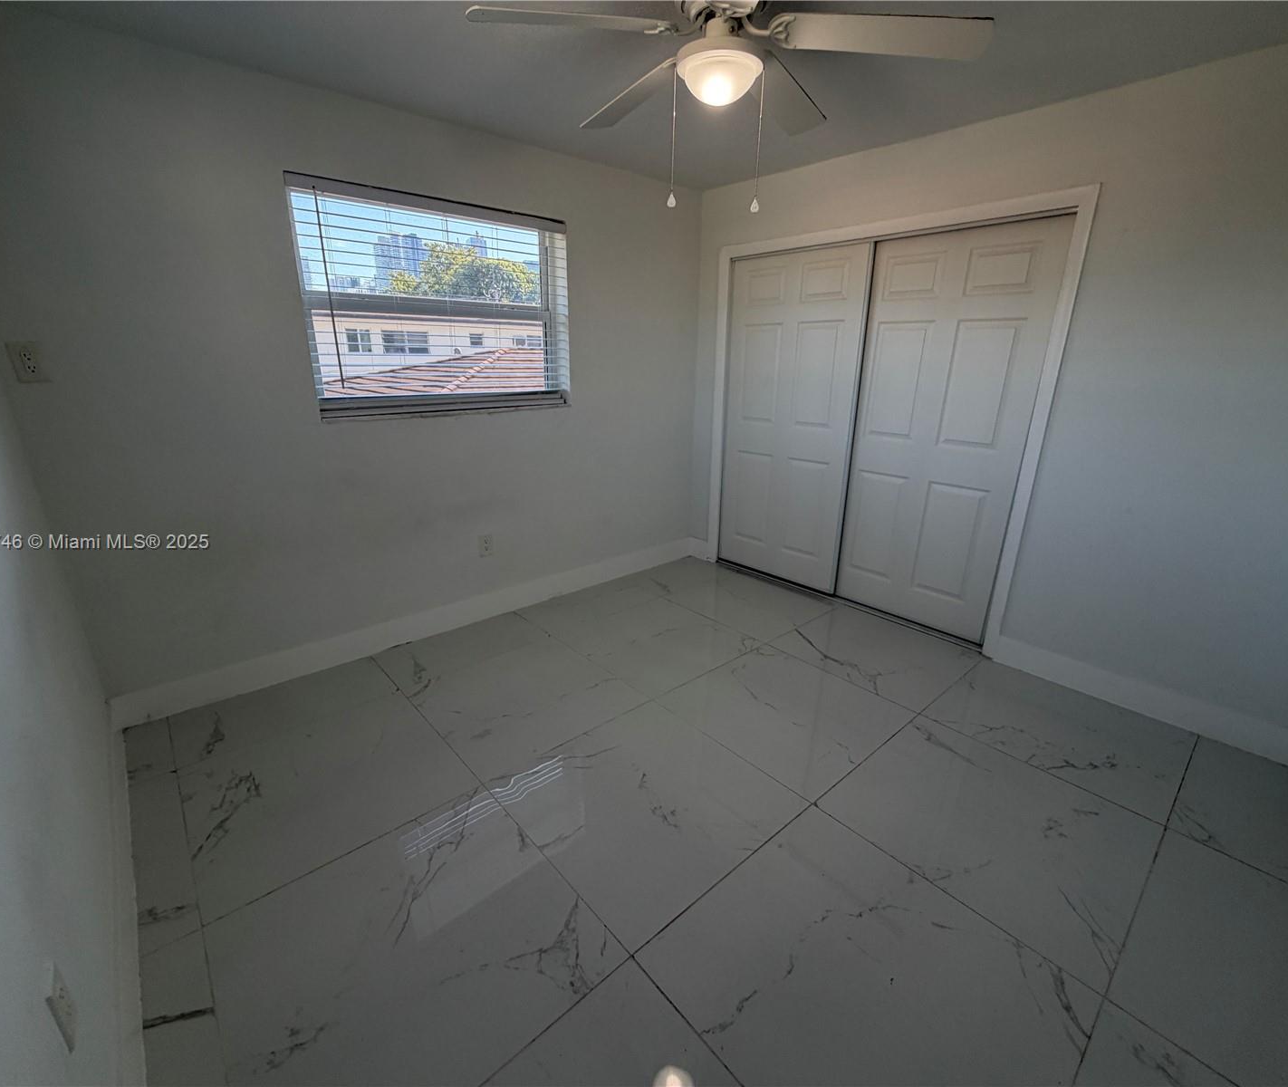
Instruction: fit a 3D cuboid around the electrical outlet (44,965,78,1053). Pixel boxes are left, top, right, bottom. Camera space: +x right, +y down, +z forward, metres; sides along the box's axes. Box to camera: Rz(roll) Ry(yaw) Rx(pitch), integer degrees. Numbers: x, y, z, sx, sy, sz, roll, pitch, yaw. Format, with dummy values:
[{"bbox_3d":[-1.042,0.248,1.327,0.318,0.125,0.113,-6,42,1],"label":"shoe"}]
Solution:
[{"bbox_3d":[-0.933,0.744,0.939,0.009,0.126,0.077,-15,24,-39],"label":"electrical outlet"}]

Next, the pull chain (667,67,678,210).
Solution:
[{"bbox_3d":[0.082,-1.104,1.603,0.020,0.329,0.022,-15,24,-39],"label":"pull chain"}]

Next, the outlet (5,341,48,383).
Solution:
[{"bbox_3d":[-2.044,-0.600,1.942,0.077,0.126,0.009,-15,24,-39],"label":"outlet"}]

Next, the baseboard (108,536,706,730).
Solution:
[{"bbox_3d":[-0.862,0.347,3.345,3.267,0.164,0.019,-15,24,-39],"label":"baseboard"}]

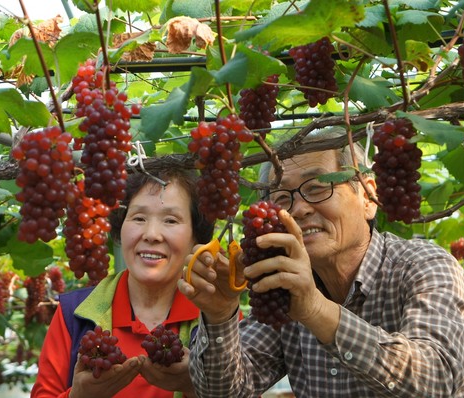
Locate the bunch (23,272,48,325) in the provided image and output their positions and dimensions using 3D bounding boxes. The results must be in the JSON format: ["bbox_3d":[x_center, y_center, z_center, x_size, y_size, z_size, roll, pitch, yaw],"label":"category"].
[{"bbox_3d":[-0.673,0.341,4.500,0.086,0.176,0.080,0,-7,0],"label":"bunch"}]

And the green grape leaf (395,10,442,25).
[{"bbox_3d":[0.355,-0.345,2.500,0.095,0.035,0.085,0,-7,0],"label":"green grape leaf"}]

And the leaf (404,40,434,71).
[{"bbox_3d":[0.299,-0.229,2.100,0.048,0.048,0.032,0,-7,0],"label":"leaf"}]

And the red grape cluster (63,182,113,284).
[{"bbox_3d":[-0.225,0.052,2.060,0.076,0.163,0.074,0,-7,0],"label":"red grape cluster"}]

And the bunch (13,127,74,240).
[{"bbox_3d":[-0.268,-0.021,1.870,0.086,0.165,0.082,0,-7,0],"label":"bunch"}]

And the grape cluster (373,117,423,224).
[{"bbox_3d":[0.242,-0.042,1.920,0.073,0.151,0.070,0,-7,0],"label":"grape cluster"}]

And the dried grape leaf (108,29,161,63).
[{"bbox_3d":[-0.174,-0.274,2.350,0.092,0.062,0.060,0,-7,0],"label":"dried grape leaf"}]

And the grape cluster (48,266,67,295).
[{"bbox_3d":[-0.730,0.341,5.500,0.076,0.118,0.073,0,-7,0],"label":"grape cluster"}]

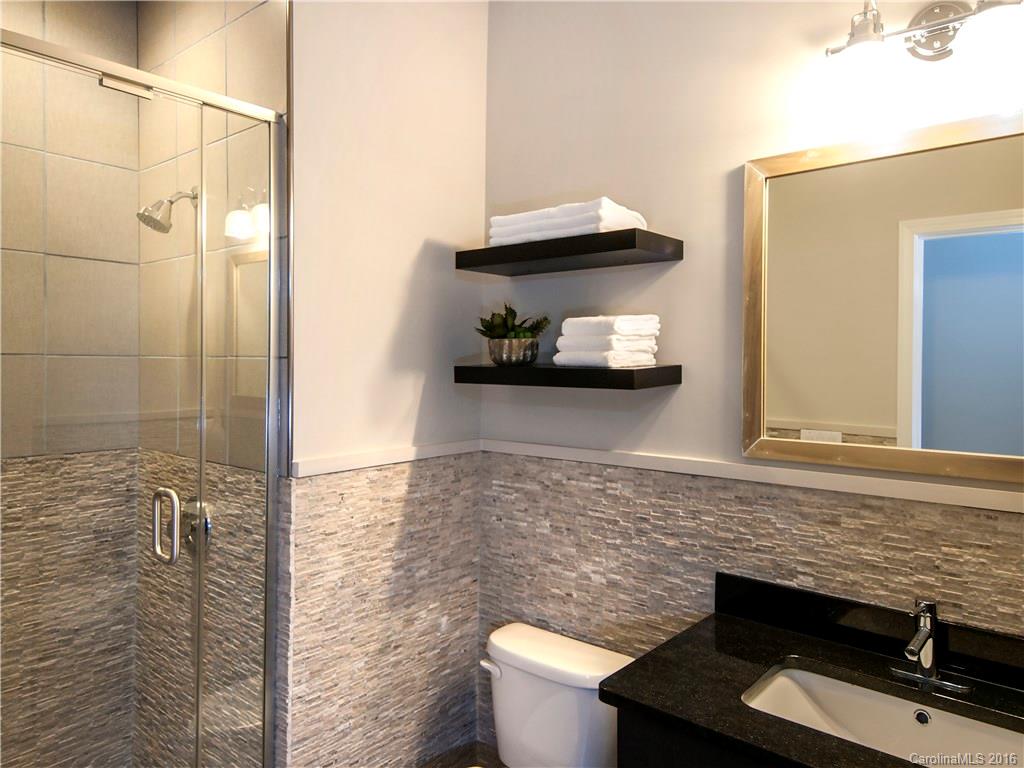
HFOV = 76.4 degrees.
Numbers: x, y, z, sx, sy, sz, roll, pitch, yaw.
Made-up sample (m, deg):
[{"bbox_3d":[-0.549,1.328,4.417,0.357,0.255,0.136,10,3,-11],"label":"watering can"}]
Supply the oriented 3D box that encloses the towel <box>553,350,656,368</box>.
[{"bbox_3d":[0.254,-0.064,1.762,0.170,0.040,0.246,2,3,39],"label":"towel"}]

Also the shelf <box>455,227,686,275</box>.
[{"bbox_3d":[0.150,-0.366,1.864,0.603,0.049,0.263,2,3,39],"label":"shelf"}]

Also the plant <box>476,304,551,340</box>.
[{"bbox_3d":[0.006,-0.181,1.960,0.204,0.107,0.185,2,3,39],"label":"plant"}]

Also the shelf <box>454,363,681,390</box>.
[{"bbox_3d":[0.146,-0.023,1.858,0.603,0.049,0.263,2,3,39],"label":"shelf"}]

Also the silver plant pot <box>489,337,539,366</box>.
[{"bbox_3d":[0.005,-0.096,1.962,0.152,0.087,0.152,0,2,0],"label":"silver plant pot"}]

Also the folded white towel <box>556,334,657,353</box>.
[{"bbox_3d":[0.258,-0.103,1.751,0.172,0.040,0.240,2,3,39],"label":"folded white towel"}]

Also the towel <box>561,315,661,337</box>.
[{"bbox_3d":[0.269,-0.149,1.741,0.160,0.050,0.241,2,3,39],"label":"towel"}]

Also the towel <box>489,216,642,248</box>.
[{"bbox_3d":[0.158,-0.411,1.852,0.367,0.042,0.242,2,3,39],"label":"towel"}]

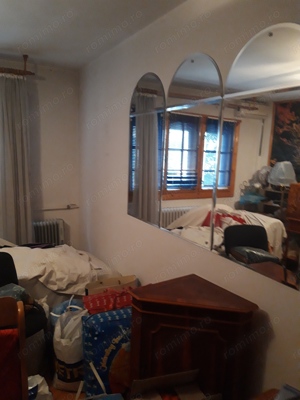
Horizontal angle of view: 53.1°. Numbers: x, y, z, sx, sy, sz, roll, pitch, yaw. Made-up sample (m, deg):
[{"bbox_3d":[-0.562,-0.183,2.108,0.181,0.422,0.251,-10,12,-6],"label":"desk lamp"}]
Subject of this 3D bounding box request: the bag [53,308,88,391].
[{"bbox_3d":[-0.512,0.962,2.022,0.240,0.540,0.190,2,10,-2],"label":"bag"}]

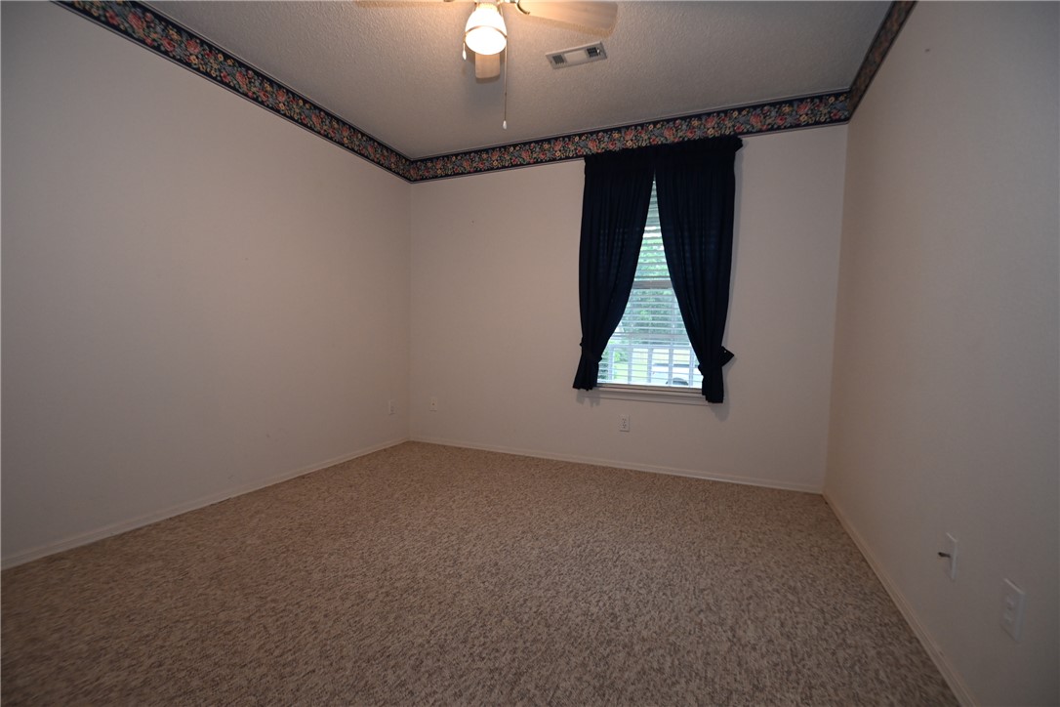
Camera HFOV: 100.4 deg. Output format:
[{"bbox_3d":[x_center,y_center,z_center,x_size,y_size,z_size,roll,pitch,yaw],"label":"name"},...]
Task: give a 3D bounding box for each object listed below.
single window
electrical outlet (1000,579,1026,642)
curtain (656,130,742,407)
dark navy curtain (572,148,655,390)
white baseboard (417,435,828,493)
[{"bbox_3d":[0.857,-0.495,3.086,0.860,1.450,0.055,2,3,23],"label":"single window"},{"bbox_3d":[1.098,0.588,1.008,0.008,0.115,0.070,2,3,23],"label":"electrical outlet"},{"bbox_3d":[1.068,-0.533,2.907,0.530,1.680,0.110,2,3,23],"label":"curtain"},{"bbox_3d":[0.586,-0.567,3.113,0.530,1.670,0.110,2,3,23],"label":"dark navy curtain"},{"bbox_3d":[0.369,0.787,3.299,3.136,0.065,0.015,2,3,23],"label":"white baseboard"}]

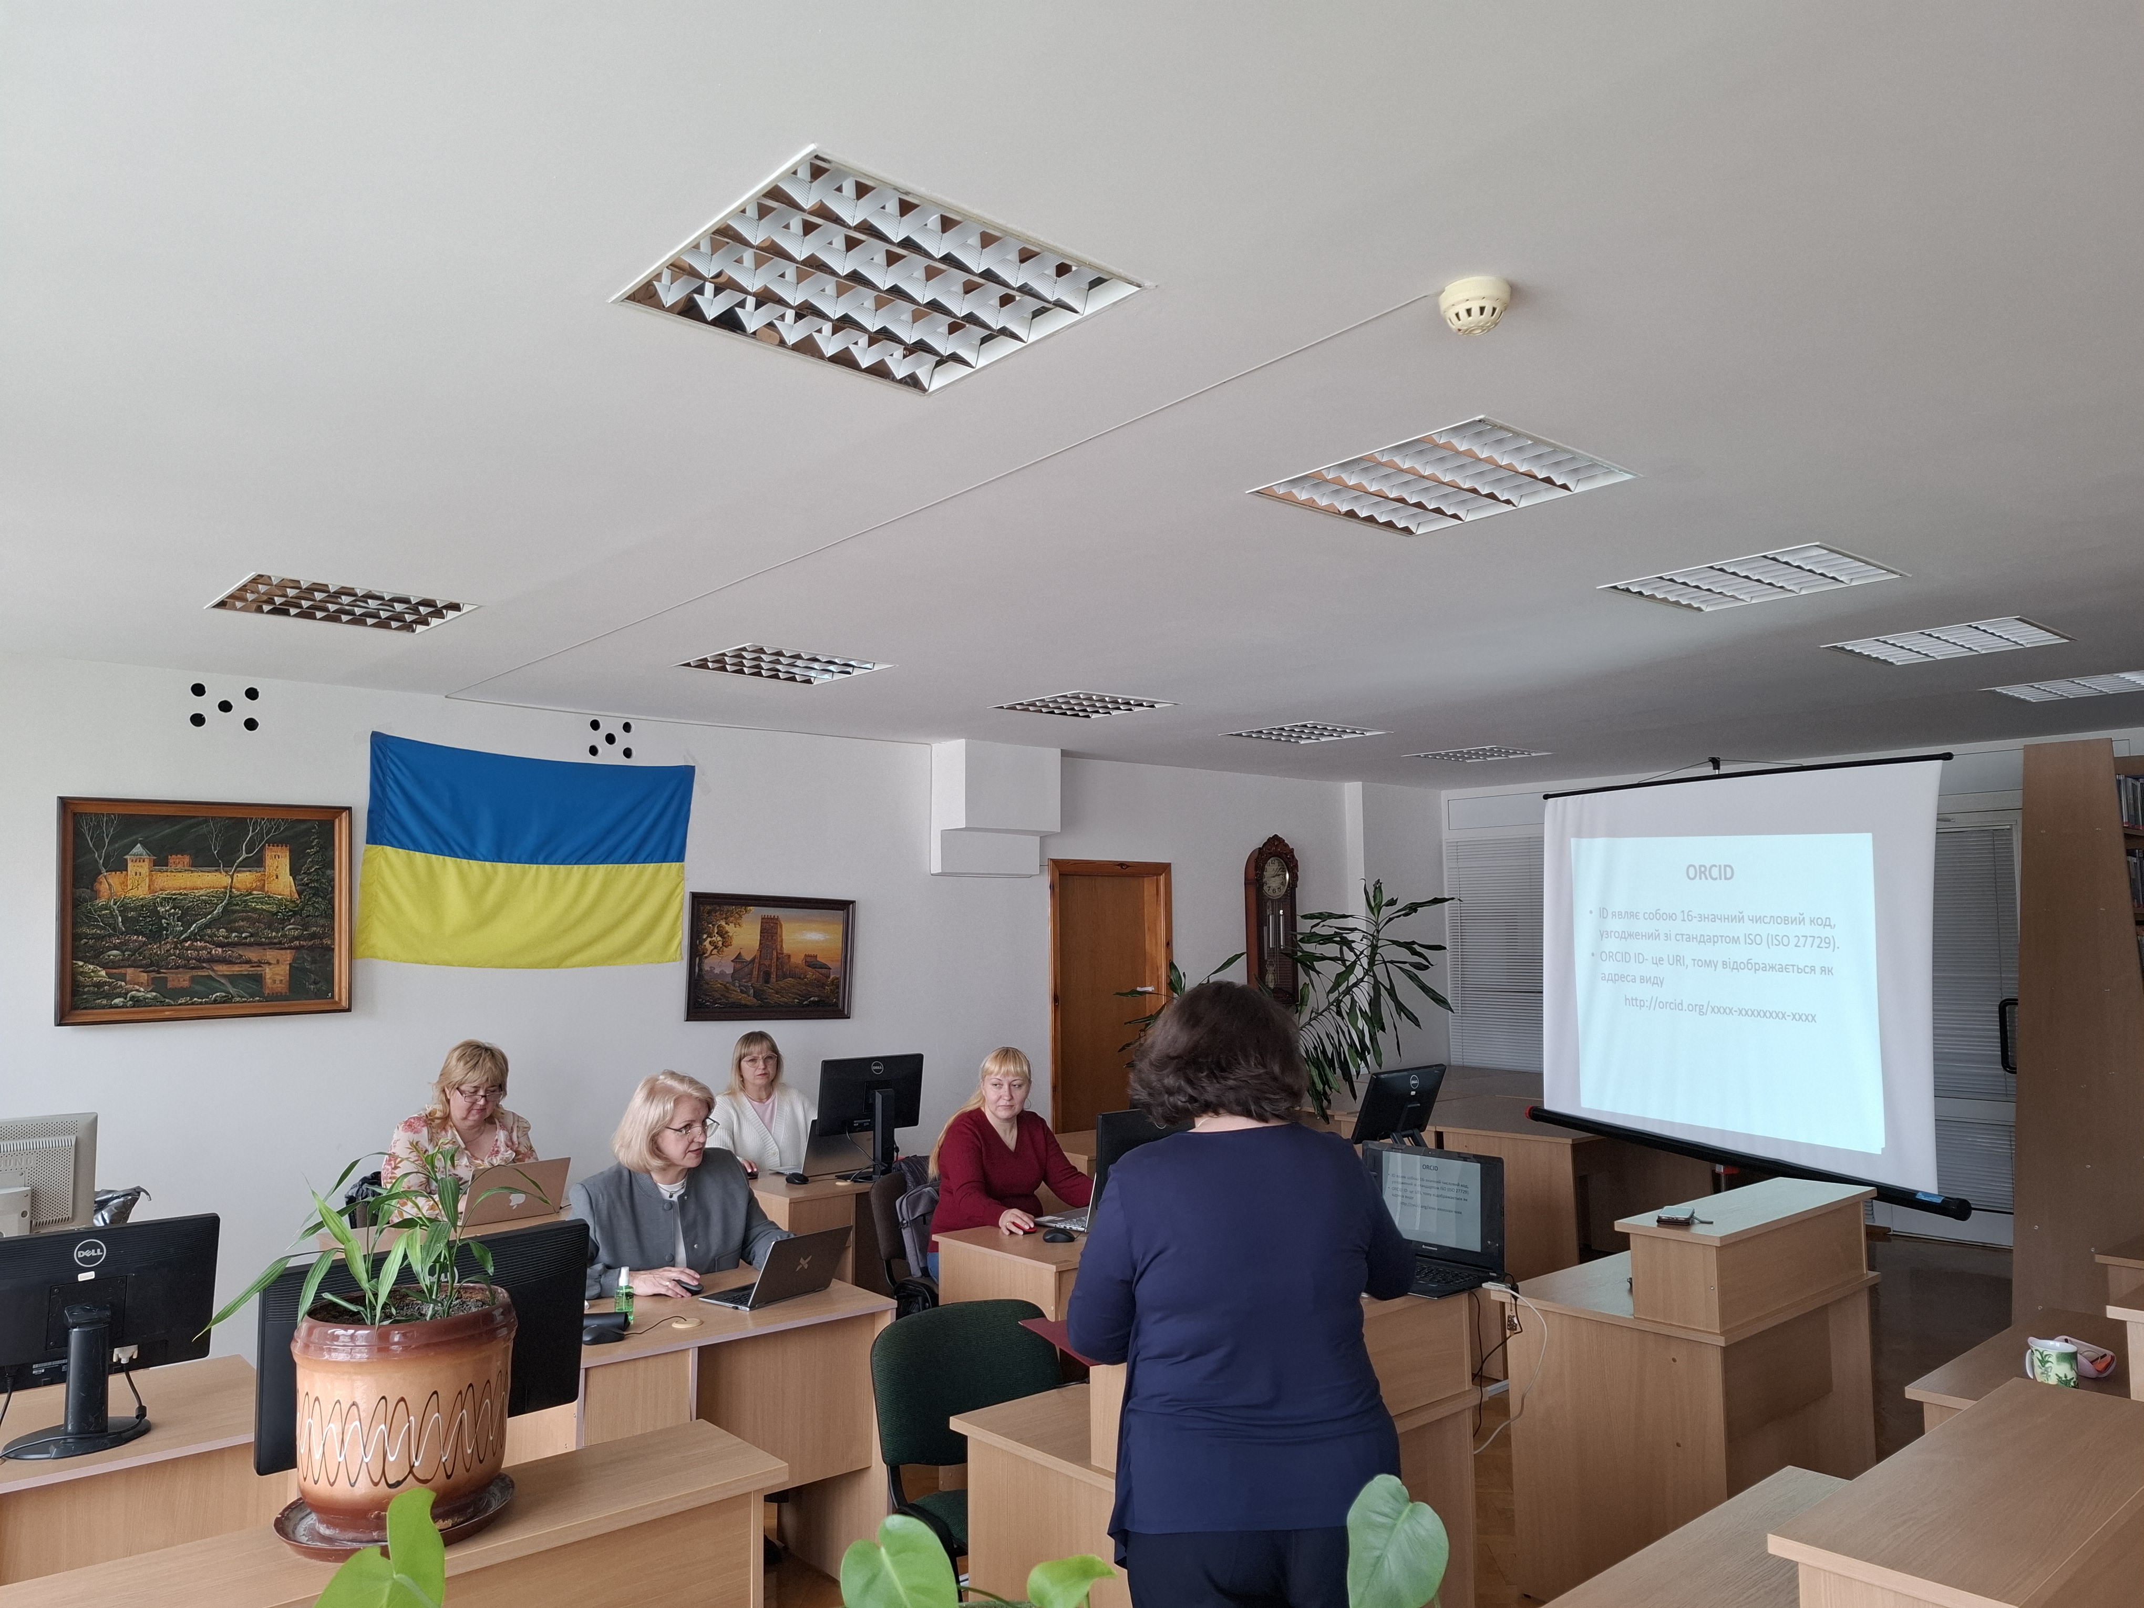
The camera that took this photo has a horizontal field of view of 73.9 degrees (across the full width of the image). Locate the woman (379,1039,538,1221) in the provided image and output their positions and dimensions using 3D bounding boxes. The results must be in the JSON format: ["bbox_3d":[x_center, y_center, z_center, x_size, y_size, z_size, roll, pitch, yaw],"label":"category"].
[{"bbox_3d":[-2.090,1.478,4.897,0.544,1.311,0.726,4,-7,-43],"label":"woman"}]

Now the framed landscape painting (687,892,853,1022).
[{"bbox_3d":[-1.430,0.746,6.893,0.885,0.585,0.040,6,-8,-40],"label":"framed landscape painting"}]

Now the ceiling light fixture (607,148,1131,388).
[{"bbox_3d":[-0.301,-0.817,2.233,0.605,0.060,0.605,4,-6,-41],"label":"ceiling light fixture"}]

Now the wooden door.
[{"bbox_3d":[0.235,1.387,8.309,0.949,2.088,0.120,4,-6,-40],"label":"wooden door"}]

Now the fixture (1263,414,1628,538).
[{"bbox_3d":[0.822,-0.727,3.157,0.610,0.070,0.610,4,-6,-40],"label":"fixture"}]

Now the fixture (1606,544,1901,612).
[{"bbox_3d":[1.945,-0.654,4.066,0.606,0.070,0.606,4,-6,-40],"label":"fixture"}]

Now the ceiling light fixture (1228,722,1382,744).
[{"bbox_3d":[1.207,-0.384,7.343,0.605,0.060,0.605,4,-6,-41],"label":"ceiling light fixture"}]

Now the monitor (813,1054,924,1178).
[{"bbox_3d":[-0.745,1.194,5.429,0.469,0.454,0.192,4,-6,-41],"label":"monitor"}]

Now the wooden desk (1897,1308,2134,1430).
[{"bbox_3d":[2.308,1.601,3.023,0.960,0.755,0.600,4,-6,-40],"label":"wooden desk"}]

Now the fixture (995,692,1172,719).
[{"bbox_3d":[0.065,-0.453,6.327,0.606,0.070,0.606,4,-6,-40],"label":"fixture"}]

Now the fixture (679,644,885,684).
[{"bbox_3d":[-1.085,-0.542,5.387,0.605,0.060,0.605,4,-6,-41],"label":"fixture"}]

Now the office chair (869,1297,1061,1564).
[{"bbox_3d":[-0.151,1.565,3.071,0.520,0.840,0.570,2,-5,-20],"label":"office chair"}]

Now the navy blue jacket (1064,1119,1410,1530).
[{"bbox_3d":[0.277,0.854,2.340,0.550,0.650,0.360,0,-5,-6],"label":"navy blue jacket"}]

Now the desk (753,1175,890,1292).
[{"bbox_3d":[-0.847,1.801,5.453,0.877,0.751,0.605,4,-6,-41],"label":"desk"}]

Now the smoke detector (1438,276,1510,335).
[{"bbox_3d":[0.626,-0.757,2.189,0.110,0.066,0.110,0,-5,0],"label":"smoke detector"}]

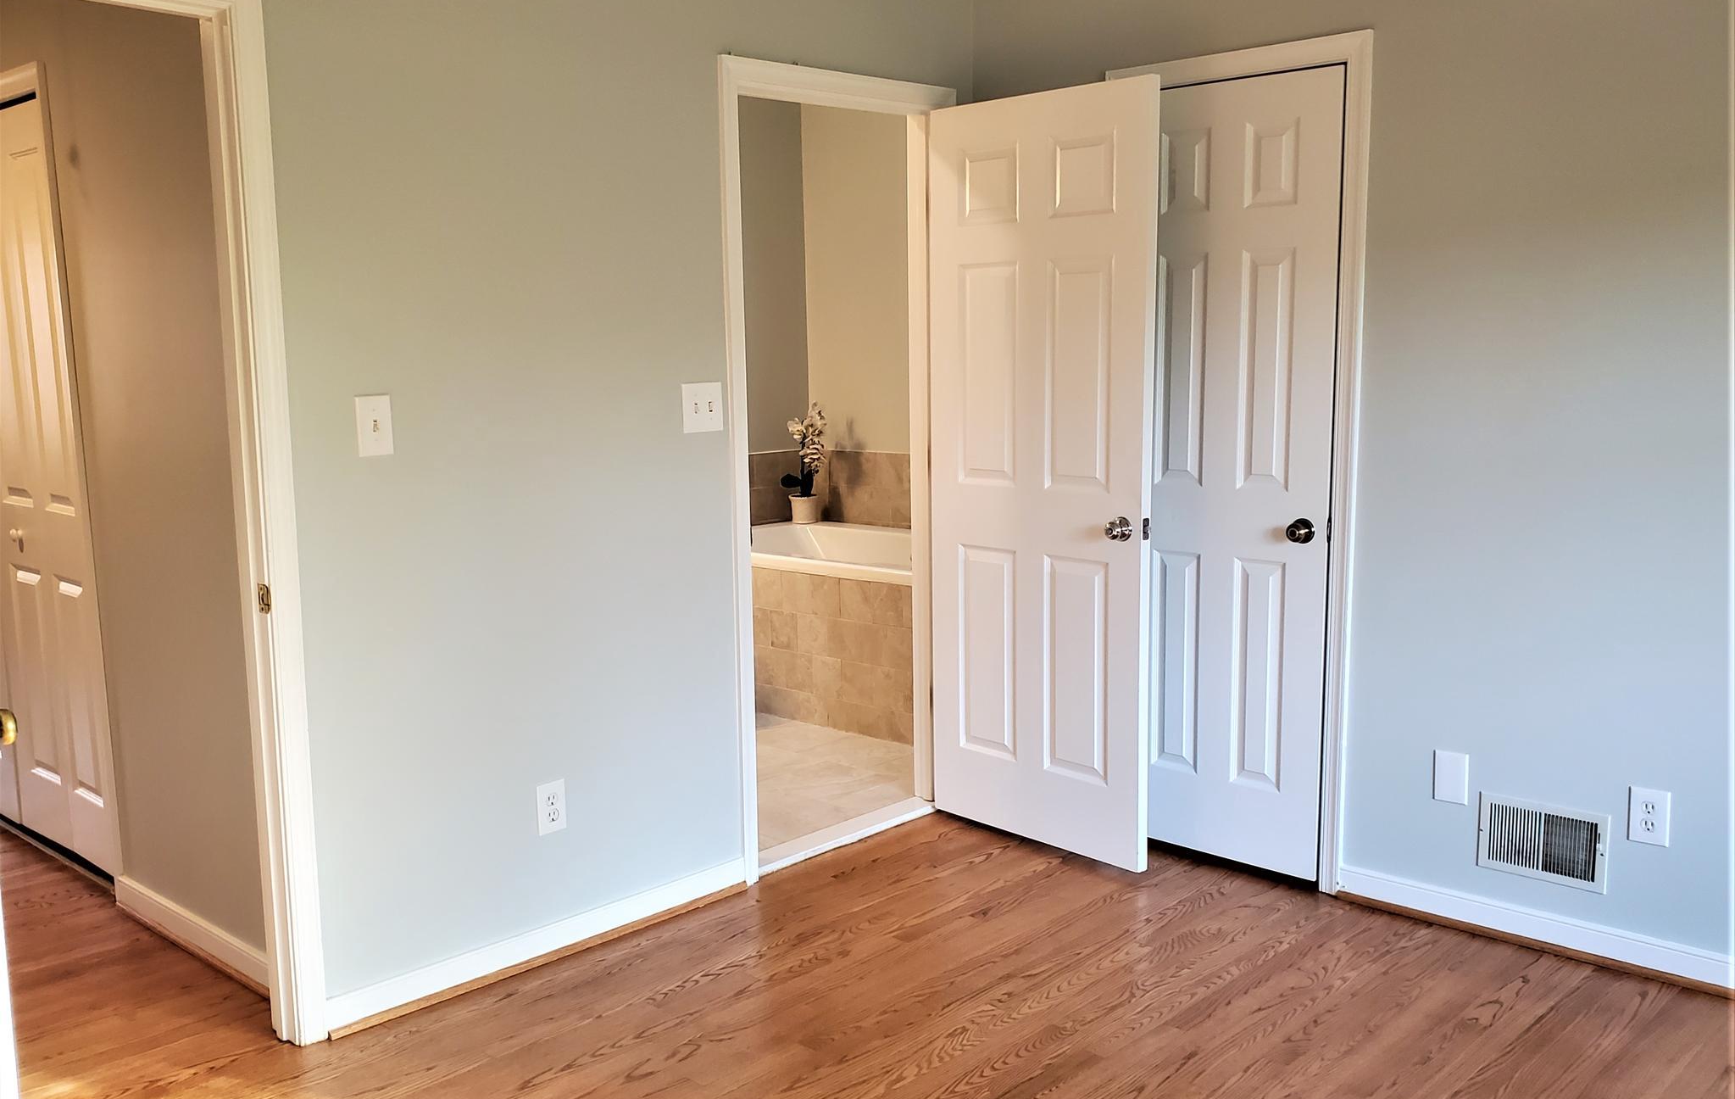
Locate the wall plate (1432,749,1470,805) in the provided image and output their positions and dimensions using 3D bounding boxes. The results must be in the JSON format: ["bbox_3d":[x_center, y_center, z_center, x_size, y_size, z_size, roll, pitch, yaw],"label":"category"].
[{"bbox_3d":[1.374,0.538,3.071,0.078,0.120,0.009,6,11,42],"label":"wall plate"}]

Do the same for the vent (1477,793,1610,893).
[{"bbox_3d":[1.522,0.664,2.950,0.267,0.180,0.016,6,11,42],"label":"vent"}]

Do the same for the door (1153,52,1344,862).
[{"bbox_3d":[0.930,-0.170,3.395,0.586,2.003,0.040,6,11,42],"label":"door"}]

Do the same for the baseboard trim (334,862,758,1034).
[{"bbox_3d":[-0.710,0.906,3.052,1.089,0.092,0.022,-9,11,-43],"label":"baseboard trim"}]

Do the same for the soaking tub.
[{"bbox_3d":[0.072,0.222,5.071,1.505,0.446,0.792,5,11,37],"label":"soaking tub"}]

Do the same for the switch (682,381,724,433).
[{"bbox_3d":[-0.398,-0.347,3.192,0.118,0.118,0.012,-9,11,-43],"label":"switch"}]

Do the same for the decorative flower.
[{"bbox_3d":[-0.257,-0.468,5.550,0.148,0.317,0.139,5,11,37],"label":"decorative flower"}]

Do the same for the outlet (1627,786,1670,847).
[{"bbox_3d":[1.676,0.575,2.798,0.076,0.119,0.010,6,11,42],"label":"outlet"}]

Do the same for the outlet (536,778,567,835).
[{"bbox_3d":[-0.724,0.596,3.006,0.070,0.117,0.010,-9,11,-43],"label":"outlet"}]

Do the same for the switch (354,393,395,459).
[{"bbox_3d":[-0.994,-0.251,2.639,0.071,0.121,0.012,-9,11,-43],"label":"switch"}]

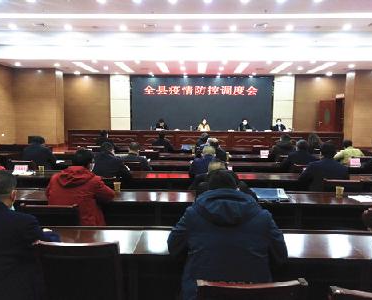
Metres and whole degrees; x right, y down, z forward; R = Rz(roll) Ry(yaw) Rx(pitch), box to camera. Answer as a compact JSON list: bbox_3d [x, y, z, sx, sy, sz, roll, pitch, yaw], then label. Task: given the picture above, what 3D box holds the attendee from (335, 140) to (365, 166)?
[{"bbox_3d":[3.389,0.398,6.105,0.600,1.200,0.760,0,6,-3],"label":"attendee"}]

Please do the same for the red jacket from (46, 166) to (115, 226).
[{"bbox_3d":[-0.969,0.502,2.706,0.540,0.760,0.580,2,6,10],"label":"red jacket"}]

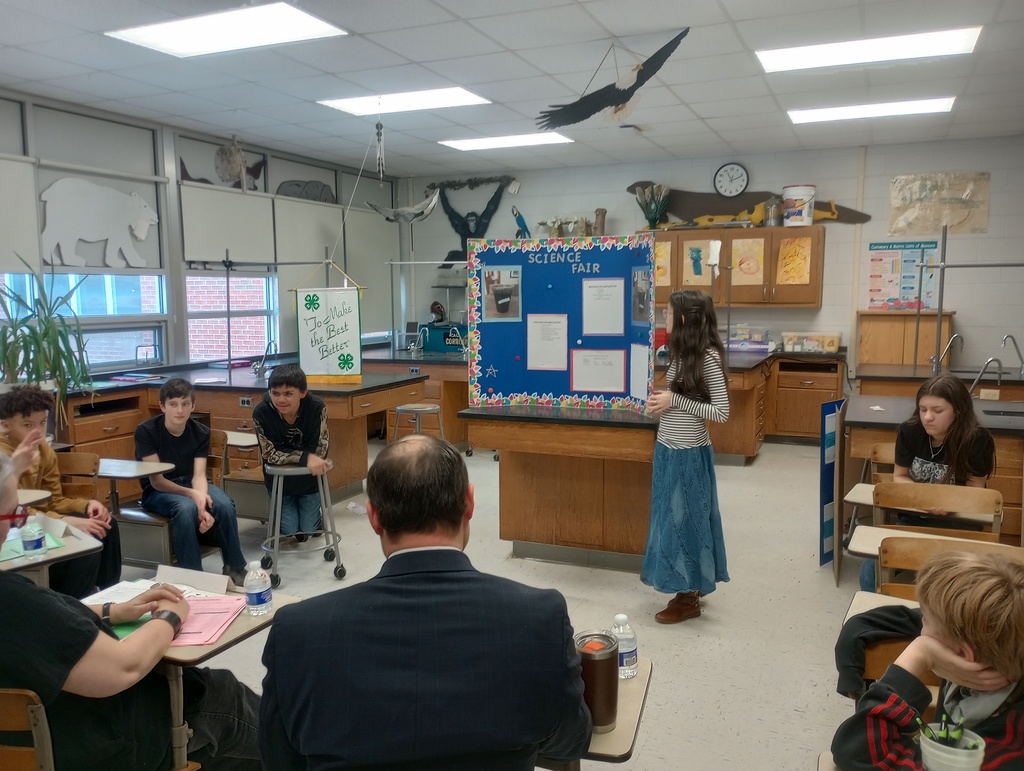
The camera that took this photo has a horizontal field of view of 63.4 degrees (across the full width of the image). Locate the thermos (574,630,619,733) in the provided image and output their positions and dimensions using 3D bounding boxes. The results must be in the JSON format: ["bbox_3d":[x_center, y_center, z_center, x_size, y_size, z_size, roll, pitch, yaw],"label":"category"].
[{"bbox_3d":[0.170,0.593,1.661,0.086,0.176,0.086,0,7,0],"label":"thermos"}]

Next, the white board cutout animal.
[{"bbox_3d":[-3.025,-1.189,6.153,0.030,0.630,1.030,3,7,23],"label":"white board cutout animal"}]

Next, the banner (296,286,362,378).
[{"bbox_3d":[-1.123,-0.315,5.155,0.470,0.585,0.030,3,7,23],"label":"banner"}]

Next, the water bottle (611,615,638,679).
[{"bbox_3d":[0.256,0.588,1.883,0.059,0.133,0.059,0,7,0],"label":"water bottle"}]

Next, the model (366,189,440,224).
[{"bbox_3d":[-1.188,-1.942,9.000,0.780,0.370,0.350,-1,7,-7],"label":"model"}]

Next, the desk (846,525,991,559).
[{"bbox_3d":[1.452,0.863,2.807,0.600,0.660,0.420,2,7,23],"label":"desk"}]

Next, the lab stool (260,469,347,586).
[{"bbox_3d":[-1.141,0.720,4.489,0.440,0.620,0.440,-2,7,-17],"label":"lab stool"}]

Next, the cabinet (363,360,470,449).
[{"bbox_3d":[-0.652,0.184,7.807,1.400,0.890,0.850,2,7,23],"label":"cabinet"}]

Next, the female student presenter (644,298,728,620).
[{"bbox_3d":[0.823,0.321,3.913,0.410,1.525,0.420,-1,7,-7],"label":"female student presenter"}]

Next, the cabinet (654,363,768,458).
[{"bbox_3d":[1.703,0.204,7.507,1.070,0.900,1.450,3,7,23],"label":"cabinet"}]

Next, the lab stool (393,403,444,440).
[{"bbox_3d":[-0.737,0.464,6.617,0.400,0.600,0.400,2,7,23],"label":"lab stool"}]

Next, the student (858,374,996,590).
[{"bbox_3d":[1.702,0.551,3.363,0.480,1.150,0.700,4,8,34],"label":"student"}]

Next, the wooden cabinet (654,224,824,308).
[{"bbox_3d":[2.194,-1.188,8.442,1.800,0.770,0.340,3,7,23],"label":"wooden cabinet"}]

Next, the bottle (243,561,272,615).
[{"bbox_3d":[-0.625,0.488,2.031,0.066,0.132,0.066,0,7,0],"label":"bottle"}]

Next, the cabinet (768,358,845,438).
[{"bbox_3d":[2.890,0.126,8.124,0.720,0.880,0.560,2,7,23],"label":"cabinet"}]

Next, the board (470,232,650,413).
[{"bbox_3d":[0.272,-0.325,4.434,1.030,0.920,0.220,2,7,23],"label":"board"}]

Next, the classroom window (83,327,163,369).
[{"bbox_3d":[-3.018,-0.283,6.303,0.070,0.370,0.930,3,7,23],"label":"classroom window"}]

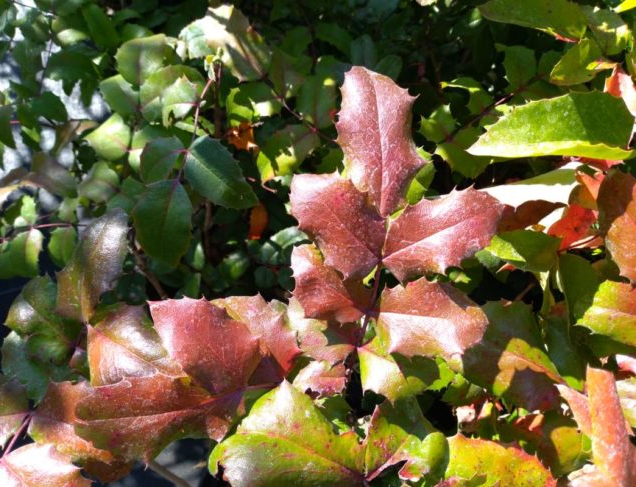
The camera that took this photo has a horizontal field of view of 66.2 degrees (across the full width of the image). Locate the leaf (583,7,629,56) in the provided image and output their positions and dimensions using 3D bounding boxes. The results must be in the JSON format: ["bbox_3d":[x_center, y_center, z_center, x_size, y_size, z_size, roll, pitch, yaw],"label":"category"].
[{"bbox_3d":[0.222,-0.163,0.375,0.033,0.014,0.050,27,74,15],"label":"leaf"}]

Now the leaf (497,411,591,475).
[{"bbox_3d":[0.176,0.156,0.380,0.069,0.020,0.052,17,67,7],"label":"leaf"}]

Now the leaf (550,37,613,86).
[{"bbox_3d":[0.187,-0.128,0.350,0.046,0.012,0.030,-32,82,-5],"label":"leaf"}]

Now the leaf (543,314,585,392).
[{"bbox_3d":[0.179,0.078,0.355,0.035,0.013,0.058,-14,80,-9],"label":"leaf"}]

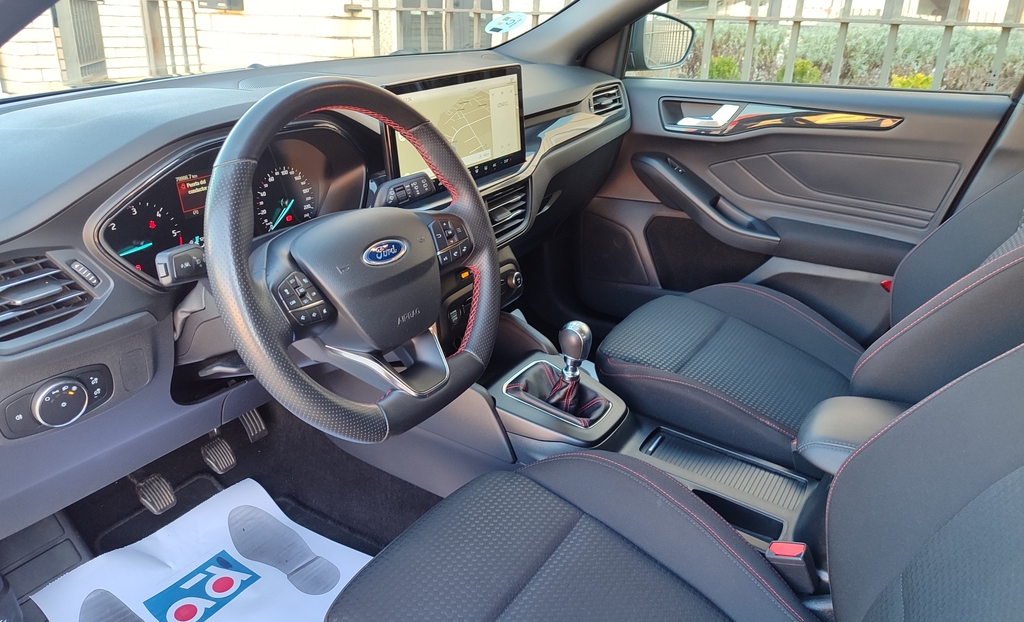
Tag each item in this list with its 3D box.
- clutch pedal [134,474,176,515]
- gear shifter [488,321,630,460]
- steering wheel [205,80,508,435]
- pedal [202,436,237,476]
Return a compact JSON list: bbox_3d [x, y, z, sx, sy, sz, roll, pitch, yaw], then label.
[{"bbox_3d":[-0.561,0.292,1.161,0.022,0.056,0.050,-30,0,41],"label":"clutch pedal"},{"bbox_3d":[0.079,0.094,1.125,0.195,0.173,0.165,15,28,32],"label":"gear shifter"},{"bbox_3d":[-0.161,-0.057,0.766,0.100,0.353,0.370,-11,13,37],"label":"steering wheel"},{"bbox_3d":[-0.496,0.246,1.246,0.022,0.055,0.048,-30,0,41],"label":"pedal"}]

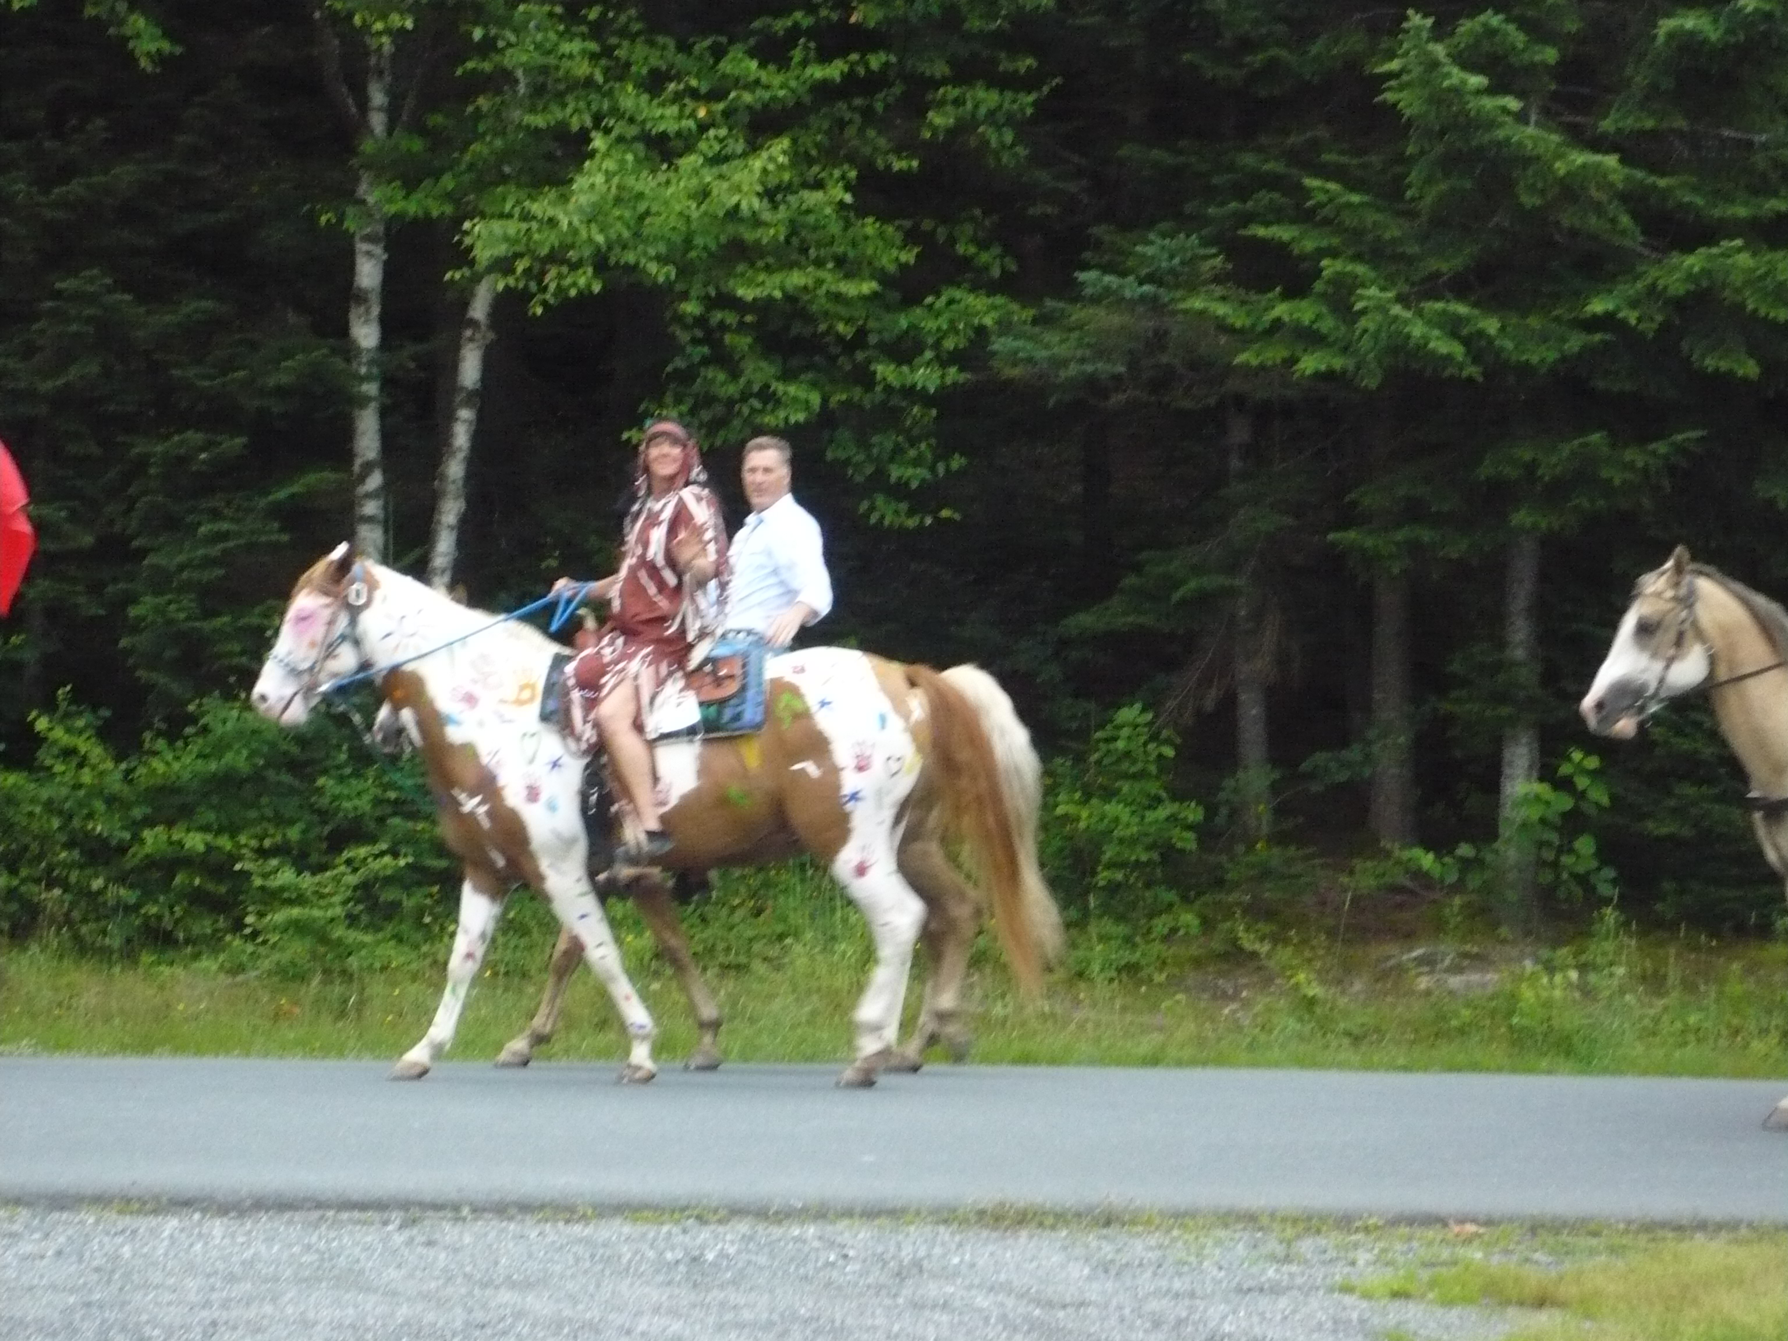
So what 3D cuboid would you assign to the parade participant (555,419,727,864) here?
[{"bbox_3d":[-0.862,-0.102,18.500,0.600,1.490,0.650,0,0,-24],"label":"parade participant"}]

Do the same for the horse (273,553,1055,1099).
[{"bbox_3d":[-0.822,0.493,18.500,2.720,1.840,0.650,0,0,2],"label":"horse"}]

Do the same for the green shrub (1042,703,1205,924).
[{"bbox_3d":[0.996,0.639,23.500,0.720,1.000,0.720,0,0,0],"label":"green shrub"}]

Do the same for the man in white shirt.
[{"bbox_3d":[-0.527,-0.037,19.200,0.620,1.550,0.650,0,0,-28],"label":"man in white shirt"}]

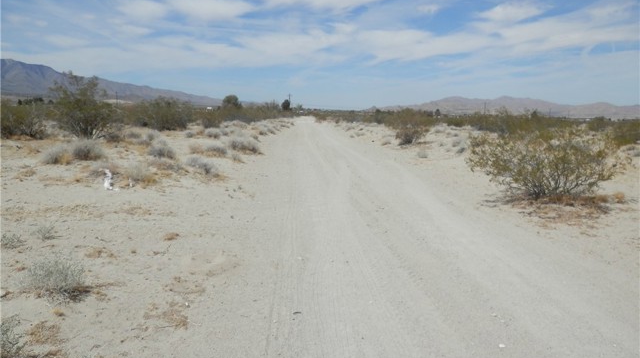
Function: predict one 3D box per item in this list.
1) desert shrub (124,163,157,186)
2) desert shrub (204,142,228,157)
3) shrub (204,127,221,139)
[{"bbox_3d":[-3.678,-0.118,9.445,0.683,0.400,0.601,-2,9,-21],"label":"desert shrub"},{"bbox_3d":[-3.367,-0.970,14.874,0.835,0.473,0.735,-1,9,-13],"label":"desert shrub"},{"bbox_3d":[-5.433,-2.324,23.353,0.810,0.554,0.770,0,9,-13],"label":"shrub"}]

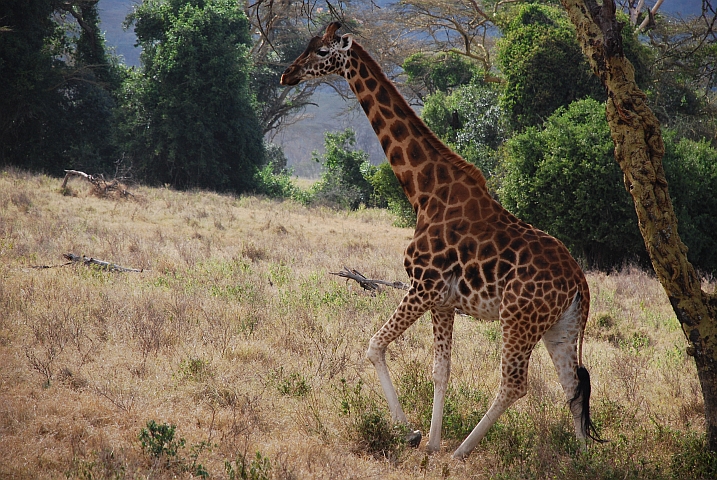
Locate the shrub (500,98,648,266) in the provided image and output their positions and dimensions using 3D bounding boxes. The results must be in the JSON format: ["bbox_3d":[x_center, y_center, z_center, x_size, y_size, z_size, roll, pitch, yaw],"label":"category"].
[{"bbox_3d":[4.230,-1.122,80.000,3.000,3.400,2.800,0,0,0],"label":"shrub"}]

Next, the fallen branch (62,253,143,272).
[{"bbox_3d":[-4.195,0.369,66.000,1.350,0.330,0.350,0,0,0],"label":"fallen branch"}]

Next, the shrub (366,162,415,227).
[{"bbox_3d":[0.804,-1.017,90.000,1.350,1.450,1.300,0,0,0],"label":"shrub"}]

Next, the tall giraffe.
[{"bbox_3d":[0.875,0.005,43.000,3.350,4.650,0.900,0,0,10],"label":"tall giraffe"}]

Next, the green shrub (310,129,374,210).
[{"bbox_3d":[-0.377,-1.663,95.000,1.550,1.950,1.400,0,0,0],"label":"green shrub"}]

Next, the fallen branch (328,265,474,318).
[{"bbox_3d":[0.688,0.844,66.000,2.300,0.800,0.700,0,0,0],"label":"fallen branch"}]

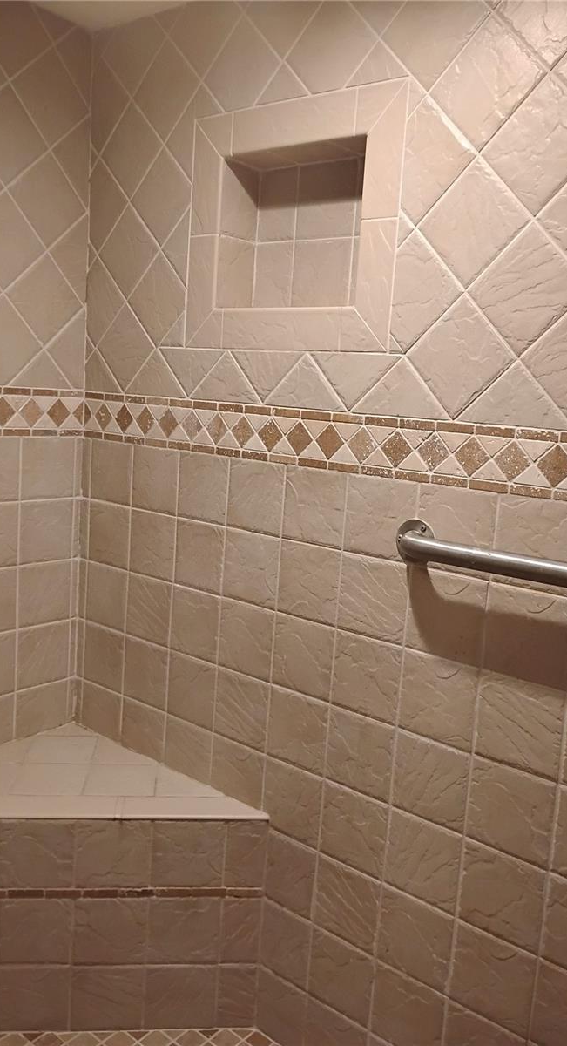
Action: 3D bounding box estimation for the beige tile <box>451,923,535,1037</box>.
[{"bbox_3d":[0.374,0.809,1.510,0.150,0.150,0.010,10,10,39],"label":"beige tile"}]

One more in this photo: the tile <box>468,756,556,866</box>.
[{"bbox_3d":[0.390,0.494,1.452,0.151,0.151,0.012,10,11,39],"label":"tile"}]

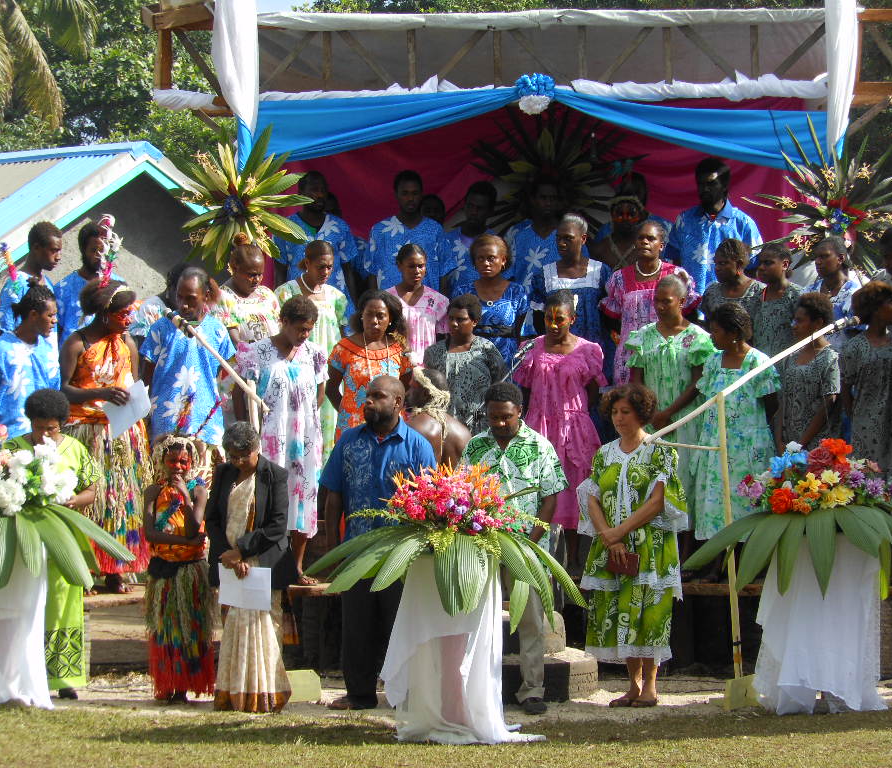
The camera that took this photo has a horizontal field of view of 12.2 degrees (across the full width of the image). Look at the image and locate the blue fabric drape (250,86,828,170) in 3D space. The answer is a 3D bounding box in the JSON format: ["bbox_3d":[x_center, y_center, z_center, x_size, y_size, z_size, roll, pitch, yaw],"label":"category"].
[{"bbox_3d":[0.538,-1.470,24.000,3.330,0.500,0.250,0,0,0],"label":"blue fabric drape"}]

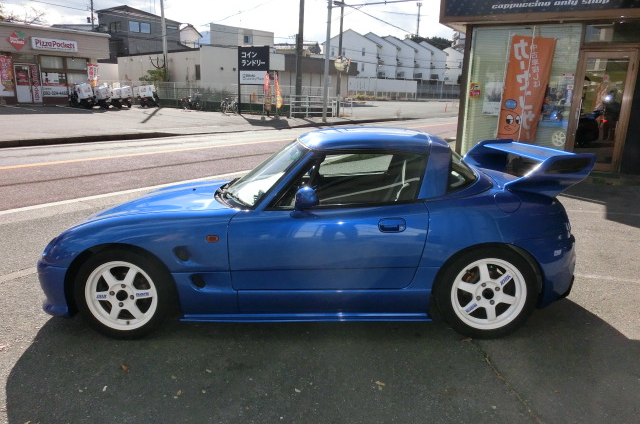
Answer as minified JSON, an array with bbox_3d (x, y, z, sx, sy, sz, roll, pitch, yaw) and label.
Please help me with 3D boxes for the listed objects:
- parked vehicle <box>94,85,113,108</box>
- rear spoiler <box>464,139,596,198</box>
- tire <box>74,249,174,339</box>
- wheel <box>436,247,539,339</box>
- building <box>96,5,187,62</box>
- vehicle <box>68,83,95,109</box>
[{"bbox_3d":[-12.675,-6.685,26.751,1.720,1.360,0.630,10,17,30],"label":"parked vehicle"},{"bbox_3d":[1.259,-0.324,3.091,0.500,0.250,1.210,-1,13,2],"label":"rear spoiler"},{"bbox_3d":[-1.121,0.462,2.689,0.530,0.530,0.170,-1,13,2],"label":"tire"},{"bbox_3d":[0.938,0.439,2.638,0.570,0.570,0.185,0,14,1],"label":"wheel"},{"bbox_3d":[-20.130,-18.538,52.390,5.800,8.000,7.200,10,17,31],"label":"building"},{"bbox_3d":[-13.651,-6.651,26.455,1.720,1.420,0.630,10,17,30],"label":"vehicle"}]

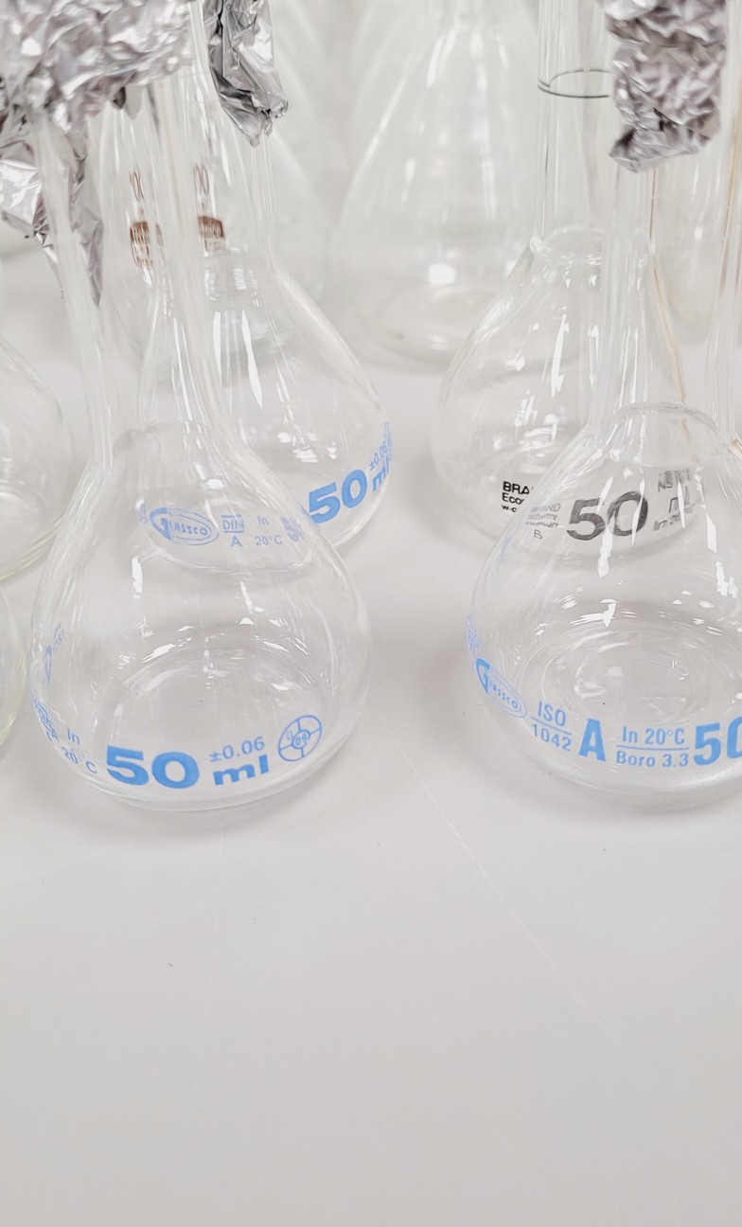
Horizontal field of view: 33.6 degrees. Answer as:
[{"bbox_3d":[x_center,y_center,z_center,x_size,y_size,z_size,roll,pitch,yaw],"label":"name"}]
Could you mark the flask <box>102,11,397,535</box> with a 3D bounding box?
[{"bbox_3d":[-0.024,-0.073,0.190,0.048,0.133,0.048,-5,37,0],"label":"flask"}]

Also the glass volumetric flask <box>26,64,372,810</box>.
[{"bbox_3d":[-0.028,-0.038,0.144,0.049,0.133,0.049,-5,37,0],"label":"glass volumetric flask"}]

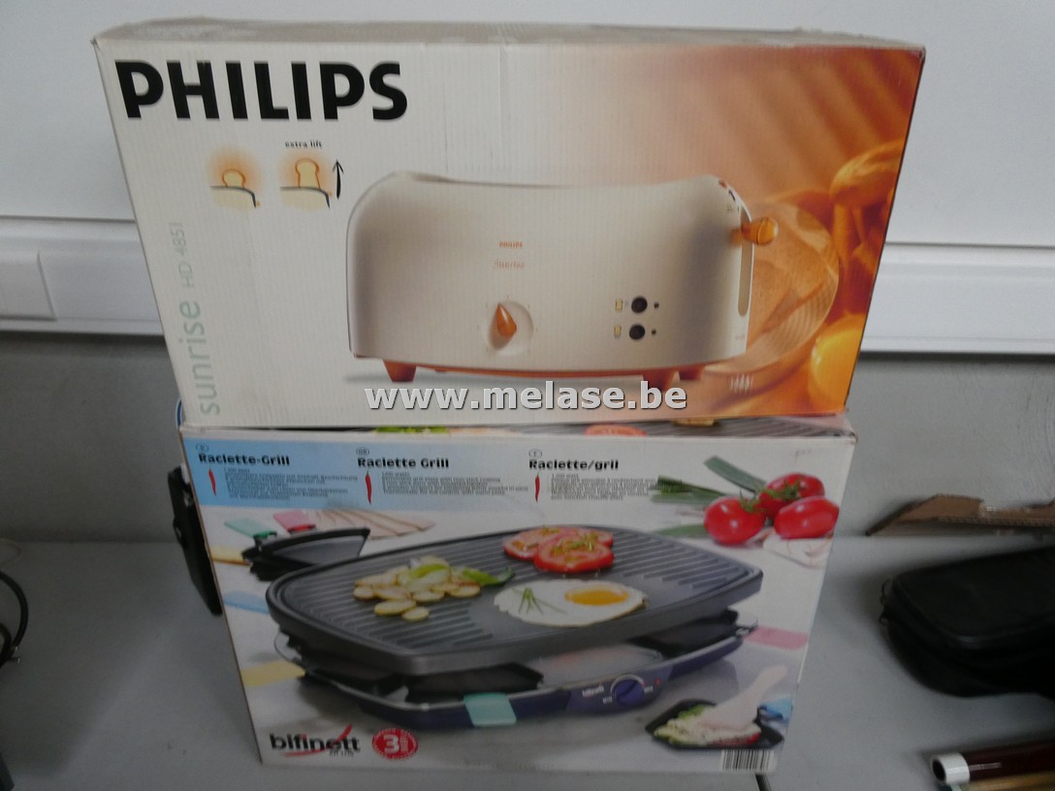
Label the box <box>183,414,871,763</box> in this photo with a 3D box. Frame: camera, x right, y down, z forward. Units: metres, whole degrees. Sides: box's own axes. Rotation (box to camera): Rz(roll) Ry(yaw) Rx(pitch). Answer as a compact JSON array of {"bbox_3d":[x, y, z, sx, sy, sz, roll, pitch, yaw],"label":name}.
[{"bbox_3d":[-0.006,0.133,0.588,0.420,0.314,0.140,1,27,1],"label":"box"}]

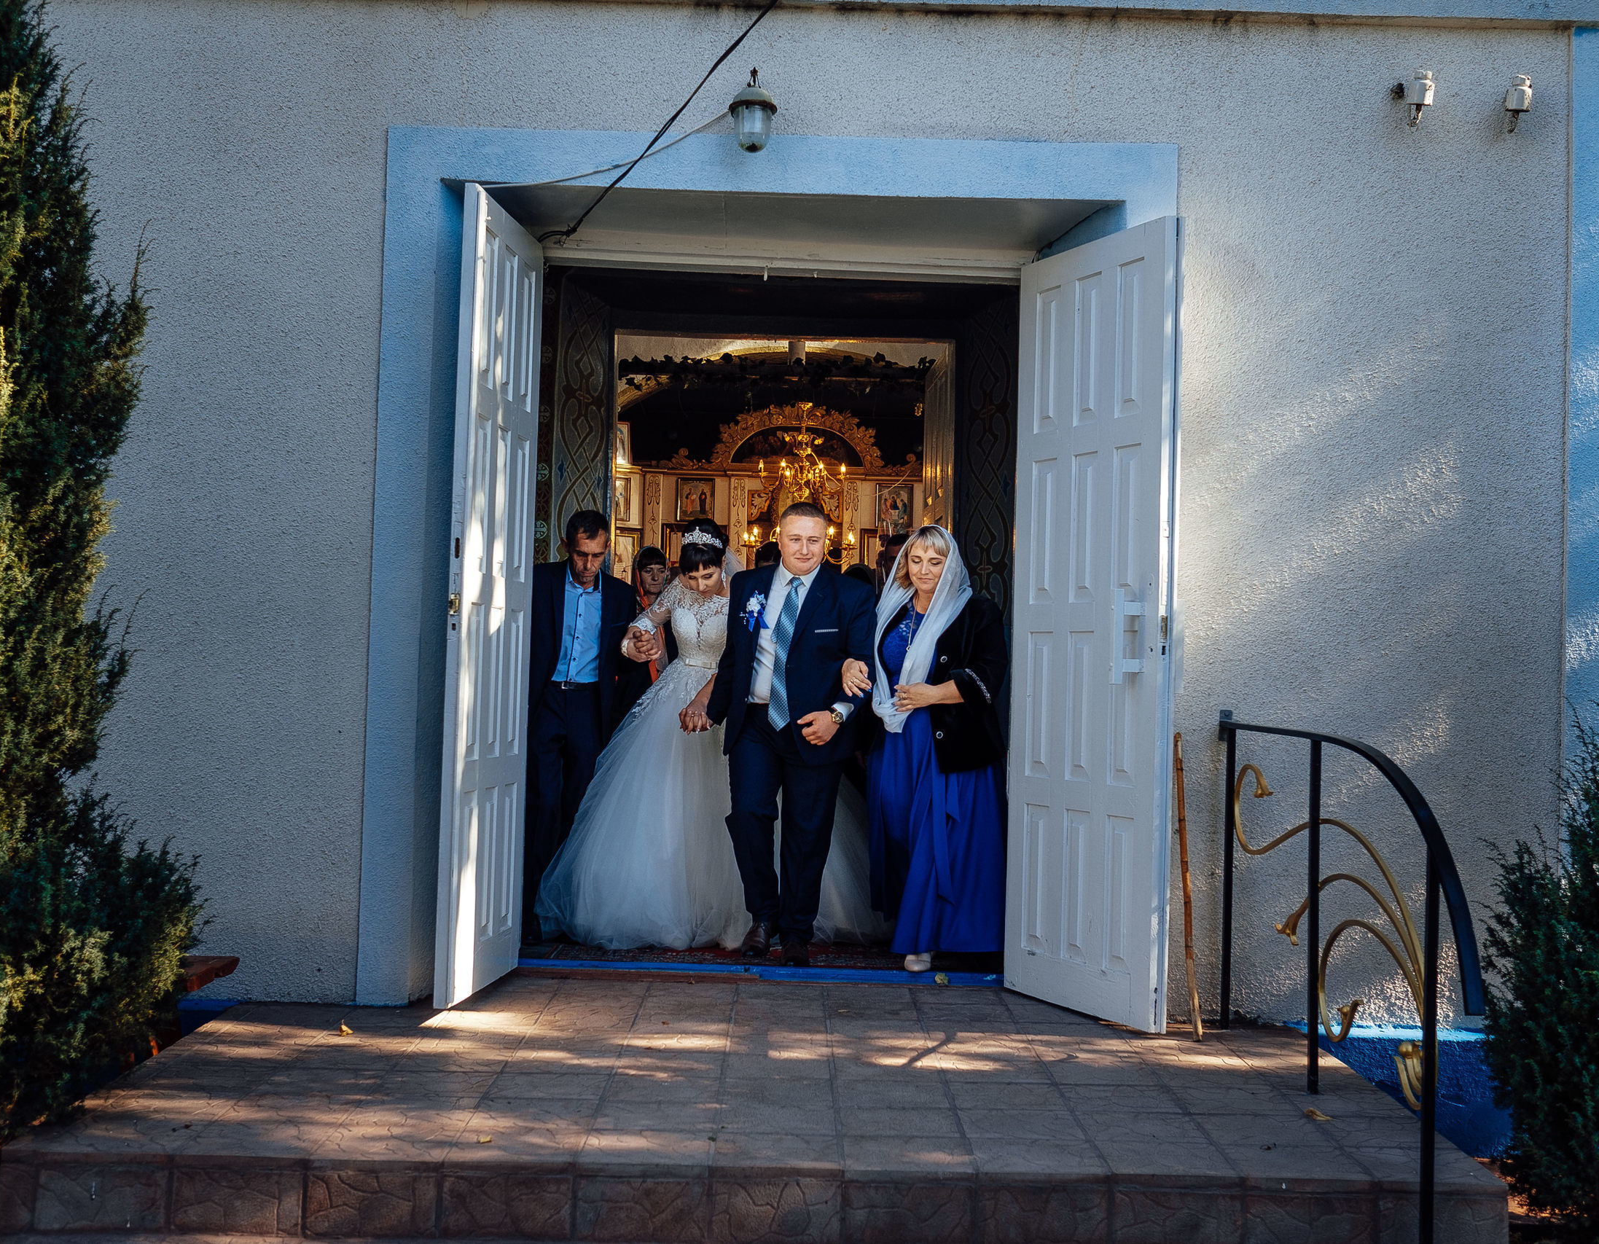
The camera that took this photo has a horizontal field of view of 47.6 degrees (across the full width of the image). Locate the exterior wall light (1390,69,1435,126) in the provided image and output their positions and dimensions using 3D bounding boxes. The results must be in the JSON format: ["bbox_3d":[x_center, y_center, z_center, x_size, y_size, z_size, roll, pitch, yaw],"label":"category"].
[{"bbox_3d":[2.082,-1.771,6.140,0.130,0.190,0.150,2,-2,0],"label":"exterior wall light"}]

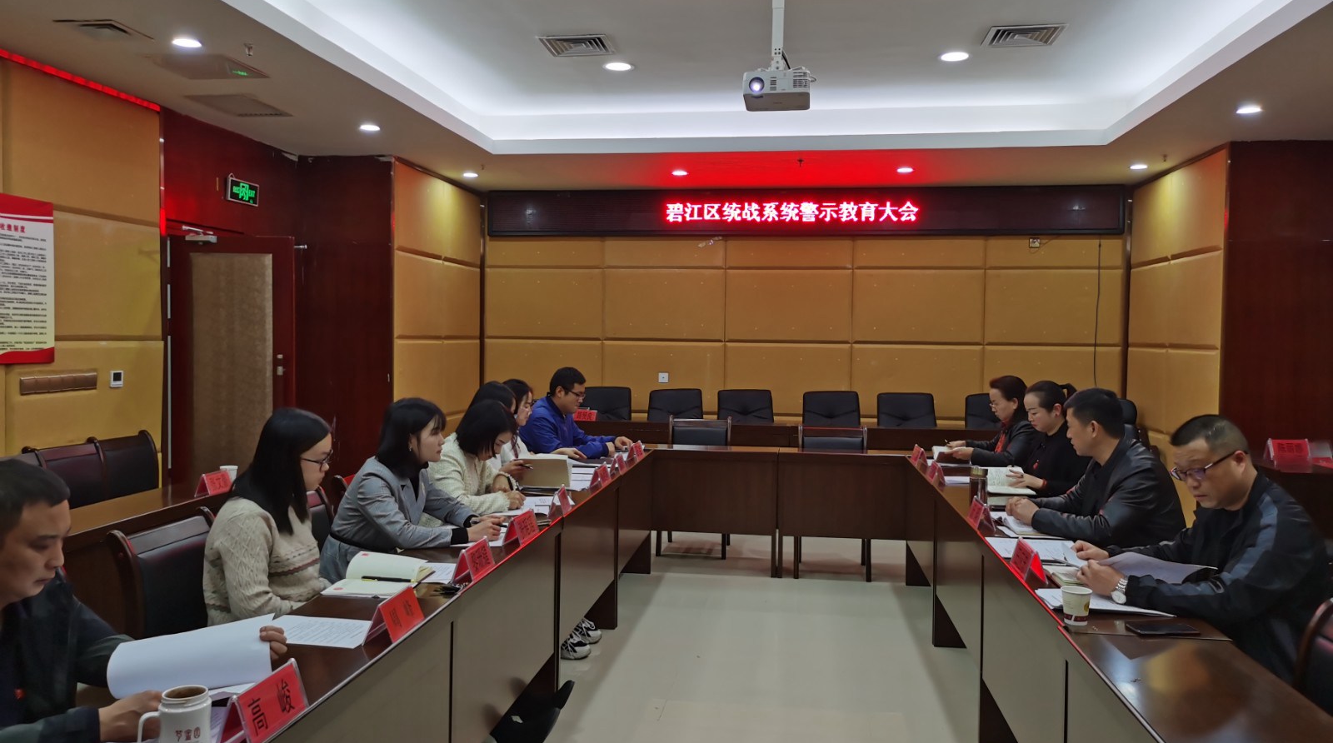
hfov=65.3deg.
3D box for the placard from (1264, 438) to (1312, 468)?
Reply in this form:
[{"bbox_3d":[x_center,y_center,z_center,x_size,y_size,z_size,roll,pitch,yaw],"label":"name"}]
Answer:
[{"bbox_3d":[3.486,0.462,5.840,0.205,0.105,0.070,1,2,7],"label":"placard"}]

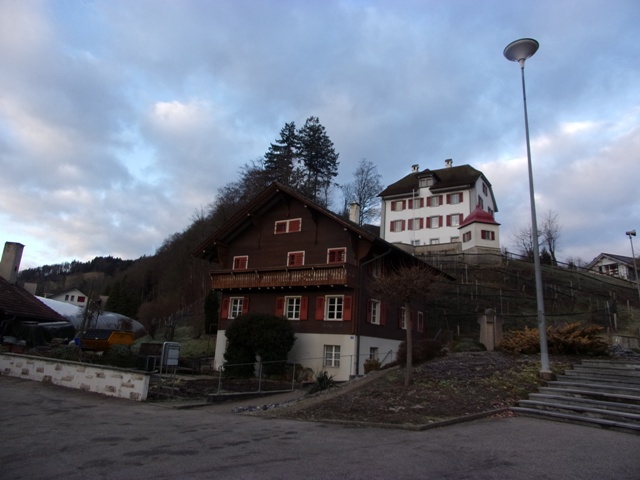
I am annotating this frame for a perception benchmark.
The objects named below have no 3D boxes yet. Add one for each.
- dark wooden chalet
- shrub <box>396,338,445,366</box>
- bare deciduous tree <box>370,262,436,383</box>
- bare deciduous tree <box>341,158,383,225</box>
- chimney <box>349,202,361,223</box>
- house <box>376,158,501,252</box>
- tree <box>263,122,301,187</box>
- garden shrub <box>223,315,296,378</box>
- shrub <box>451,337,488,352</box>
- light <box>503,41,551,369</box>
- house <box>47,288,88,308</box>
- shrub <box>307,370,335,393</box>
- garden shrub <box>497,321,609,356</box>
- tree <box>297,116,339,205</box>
[{"bbox_3d":[0.634,3.432,31.463,13.300,11.200,12.700,-6,-17,34],"label":"dark wooden chalet"},{"bbox_3d":[4.661,5.181,21.435,2.200,1.201,1.800,3,-13,0],"label":"shrub"},{"bbox_3d":[2.594,2.453,13.742,1.950,3.640,1.900,1,-14,11],"label":"bare deciduous tree"},{"bbox_3d":[6.698,-6.519,74.553,6.600,14.205,6.200,3,-13,0],"label":"bare deciduous tree"},{"bbox_3d":[2.408,-1.827,31.792,0.520,1.576,0.520,-7,-17,36],"label":"chimney"},{"bbox_3d":[17.511,-4.121,68.192,14.100,15.400,13.200,-5,-17,31],"label":"house"},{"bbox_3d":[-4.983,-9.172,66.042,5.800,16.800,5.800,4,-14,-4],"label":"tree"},{"bbox_3d":[-2.847,4.852,21.429,3.200,2.853,2.900,3,-13,0],"label":"garden shrub"},{"bbox_3d":[5.479,3.894,17.071,1.400,0.580,1.100,-1,-15,18],"label":"shrub"},{"bbox_3d":[6.183,-1.303,13.423,1.130,10.278,1.130,3,-13,0],"label":"light"},{"bbox_3d":[-51.870,13.868,95.832,8.000,6.800,8.500,11,-16,-28],"label":"house"},{"bbox_3d":[0.054,4.987,16.292,0.950,0.744,0.900,3,-13,0],"label":"shrub"},{"bbox_3d":[7.209,3.165,14.517,3.250,0.960,1.900,-4,-16,26],"label":"garden shrub"},{"bbox_3d":[-0.396,-10.265,76.383,7.100,22.216,6.800,3,-13,0],"label":"tree"}]

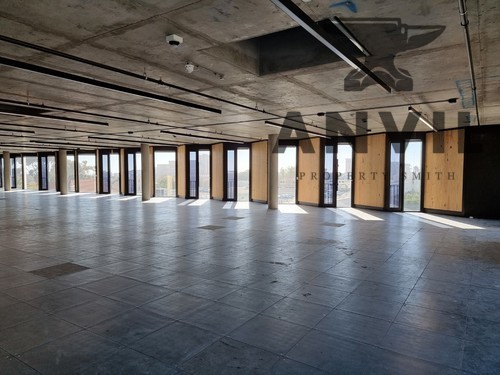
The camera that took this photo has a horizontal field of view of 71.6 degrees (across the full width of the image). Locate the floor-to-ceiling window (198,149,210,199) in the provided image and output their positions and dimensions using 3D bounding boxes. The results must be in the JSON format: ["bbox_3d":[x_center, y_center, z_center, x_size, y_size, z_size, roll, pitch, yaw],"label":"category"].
[{"bbox_3d":[-2.469,-0.732,18.940,0.660,2.720,0.100,0,2,4],"label":"floor-to-ceiling window"}]

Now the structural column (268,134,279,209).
[{"bbox_3d":[0.985,-0.648,14.470,0.410,3.020,0.410,0,2,0],"label":"structural column"}]

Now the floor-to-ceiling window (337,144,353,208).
[{"bbox_3d":[4.060,-0.473,14.900,0.720,2.780,0.120,0,2,6],"label":"floor-to-ceiling window"}]

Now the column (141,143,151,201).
[{"bbox_3d":[-5.496,-0.833,18.285,0.390,3.000,0.390,2,3,33],"label":"column"}]

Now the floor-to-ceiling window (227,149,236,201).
[{"bbox_3d":[-0.954,-0.643,17.691,0.580,2.660,0.100,0,2,4],"label":"floor-to-ceiling window"}]

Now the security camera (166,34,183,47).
[{"bbox_3d":[-0.840,-1.643,3.882,0.130,0.100,0.130,2,3,33],"label":"security camera"}]

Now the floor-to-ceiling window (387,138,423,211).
[{"bbox_3d":[6.020,-0.490,13.500,1.300,2.860,0.130,0,2,6],"label":"floor-to-ceiling window"}]

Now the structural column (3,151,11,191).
[{"bbox_3d":[-18.496,-1.227,26.435,0.390,3.000,0.390,2,3,33],"label":"structural column"}]

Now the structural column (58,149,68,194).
[{"bbox_3d":[-12.046,-1.033,22.435,0.390,3.000,0.390,2,3,33],"label":"structural column"}]

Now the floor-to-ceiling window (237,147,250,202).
[{"bbox_3d":[-0.310,-0.669,17.640,0.720,2.720,0.100,0,2,4],"label":"floor-to-ceiling window"}]

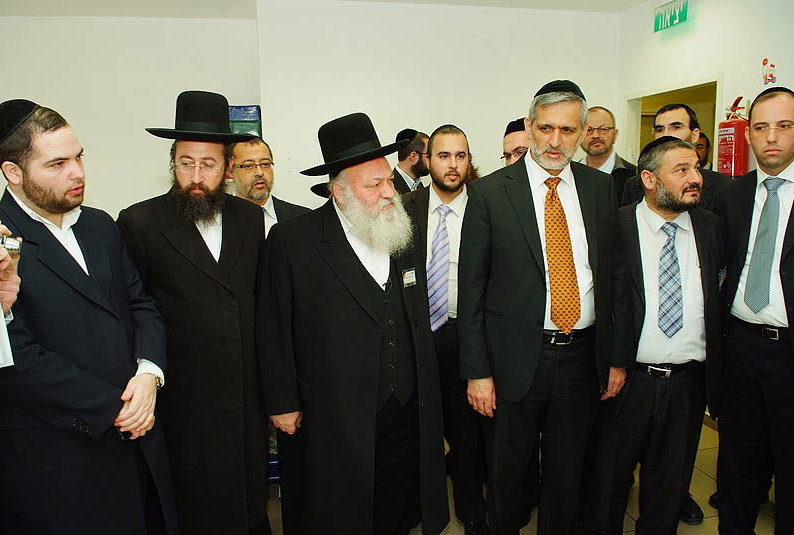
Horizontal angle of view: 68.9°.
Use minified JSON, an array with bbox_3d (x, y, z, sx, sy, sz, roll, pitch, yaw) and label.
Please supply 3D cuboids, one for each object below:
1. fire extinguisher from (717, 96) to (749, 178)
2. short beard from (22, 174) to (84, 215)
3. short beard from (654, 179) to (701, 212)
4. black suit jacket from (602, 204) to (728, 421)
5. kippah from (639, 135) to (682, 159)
[{"bbox_3d":[1.914,-0.726,3.280,0.160,0.490,0.155,-3,7,-24],"label":"fire extinguisher"},{"bbox_3d":[-0.762,-0.163,1.290,0.100,0.095,0.125,1,6,16],"label":"short beard"},{"bbox_3d":[0.905,-0.229,1.840,0.135,0.105,0.110,-4,7,-30],"label":"short beard"},{"bbox_3d":[0.863,0.137,1.930,0.480,0.730,0.310,1,6,18],"label":"black suit jacket"},{"bbox_3d":[0.884,-0.393,1.940,0.155,0.065,0.155,-4,-17,-26],"label":"kippah"}]

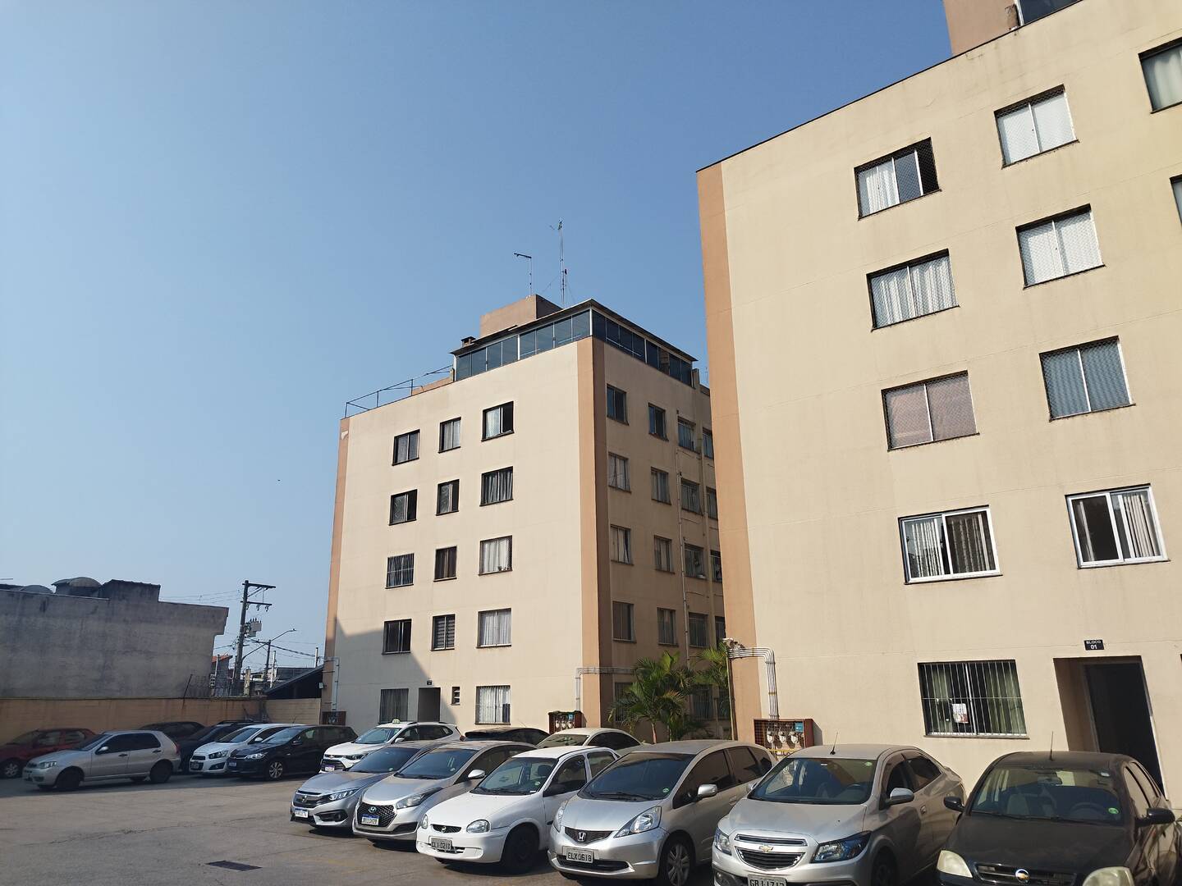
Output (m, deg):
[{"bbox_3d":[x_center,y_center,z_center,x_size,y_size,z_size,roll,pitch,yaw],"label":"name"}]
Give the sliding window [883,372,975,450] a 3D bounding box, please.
[{"bbox_3d":[6.388,-0.570,16.127,1.579,1.204,0.120,-14,-21,36],"label":"sliding window"}]

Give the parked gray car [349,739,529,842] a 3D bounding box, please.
[{"bbox_3d":[-1.928,5.662,13.958,1.690,1.470,4.100,-14,-22,35],"label":"parked gray car"}]

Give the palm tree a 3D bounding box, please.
[{"bbox_3d":[1.766,7.574,24.474,2.230,3.170,2.230,-1,-17,0],"label":"palm tree"}]

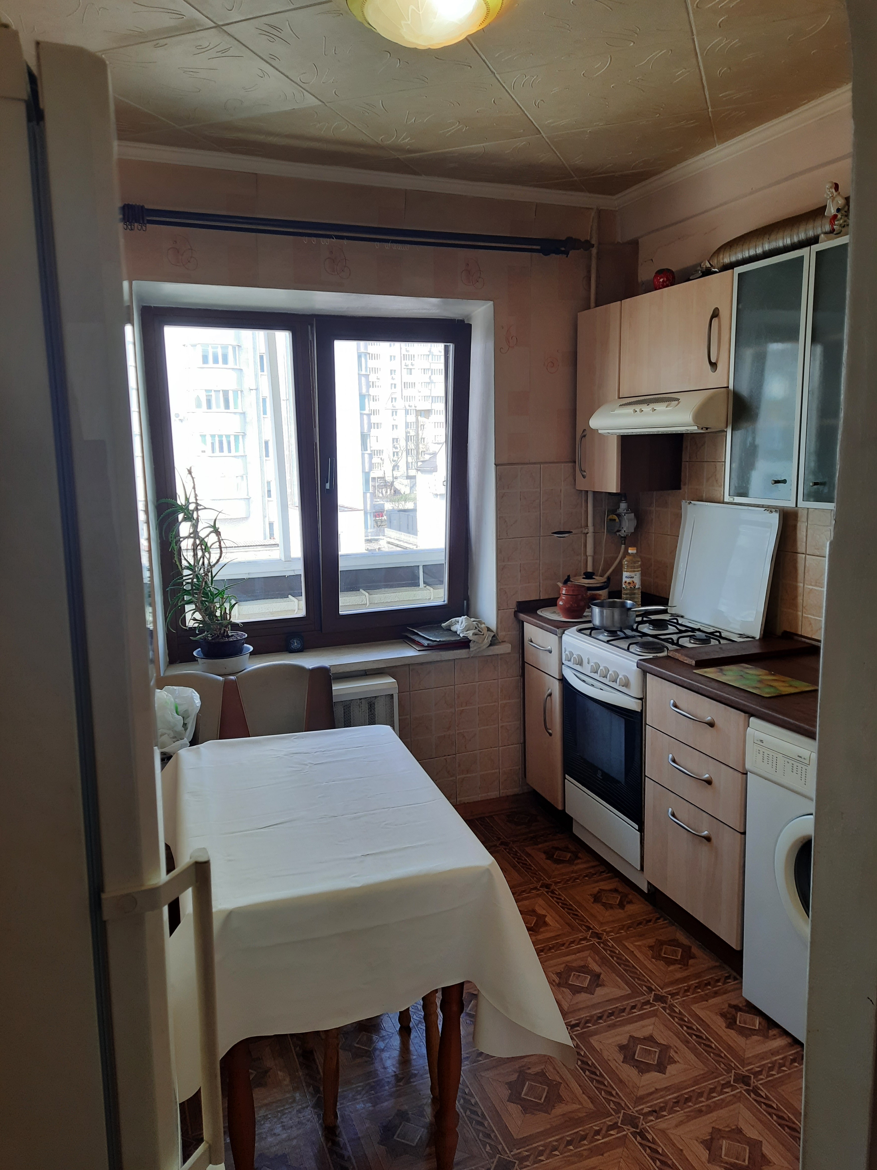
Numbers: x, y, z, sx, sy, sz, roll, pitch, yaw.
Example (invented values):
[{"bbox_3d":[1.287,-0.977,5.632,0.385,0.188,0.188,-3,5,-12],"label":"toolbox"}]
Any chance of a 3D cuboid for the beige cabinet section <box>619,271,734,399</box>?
[{"bbox_3d":[0.945,-0.857,2.857,0.305,0.355,0.598,-5,11,-21],"label":"beige cabinet section"}]

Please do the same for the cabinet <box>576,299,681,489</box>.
[{"bbox_3d":[0.767,-0.747,3.288,0.300,0.716,0.300,-6,11,-22],"label":"cabinet"}]

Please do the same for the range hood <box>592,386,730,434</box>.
[{"bbox_3d":[0.910,-0.628,2.967,0.465,0.136,0.583,-6,11,-23],"label":"range hood"}]

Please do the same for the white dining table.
[{"bbox_3d":[-0.263,0.897,2.046,0.670,0.755,1.020,-5,11,-17],"label":"white dining table"}]

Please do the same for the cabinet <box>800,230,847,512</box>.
[{"bbox_3d":[1.279,-0.595,2.311,0.313,0.742,0.303,-6,11,-23],"label":"cabinet"}]

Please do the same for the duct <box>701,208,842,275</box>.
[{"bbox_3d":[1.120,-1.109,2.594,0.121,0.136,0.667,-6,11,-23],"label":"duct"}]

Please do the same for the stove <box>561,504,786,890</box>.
[{"bbox_3d":[0.825,0.393,3.029,0.590,1.340,0.500,-6,11,-22],"label":"stove"}]

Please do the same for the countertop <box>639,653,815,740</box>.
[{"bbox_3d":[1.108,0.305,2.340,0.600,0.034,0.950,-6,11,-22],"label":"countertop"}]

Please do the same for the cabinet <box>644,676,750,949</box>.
[{"bbox_3d":[1.062,0.668,2.671,0.576,0.738,0.456,-6,11,-23],"label":"cabinet"}]

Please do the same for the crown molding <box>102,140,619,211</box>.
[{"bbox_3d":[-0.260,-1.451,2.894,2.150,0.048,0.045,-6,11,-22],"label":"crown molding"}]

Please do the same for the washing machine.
[{"bbox_3d":[1.235,0.806,2.146,0.515,0.842,0.598,-6,11,-23],"label":"washing machine"}]

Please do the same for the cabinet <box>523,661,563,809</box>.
[{"bbox_3d":[0.701,0.608,3.559,0.556,0.552,0.300,-6,11,-23],"label":"cabinet"}]

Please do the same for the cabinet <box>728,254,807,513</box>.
[{"bbox_3d":[1.114,-0.615,2.490,0.300,0.716,0.300,-6,11,-22],"label":"cabinet"}]

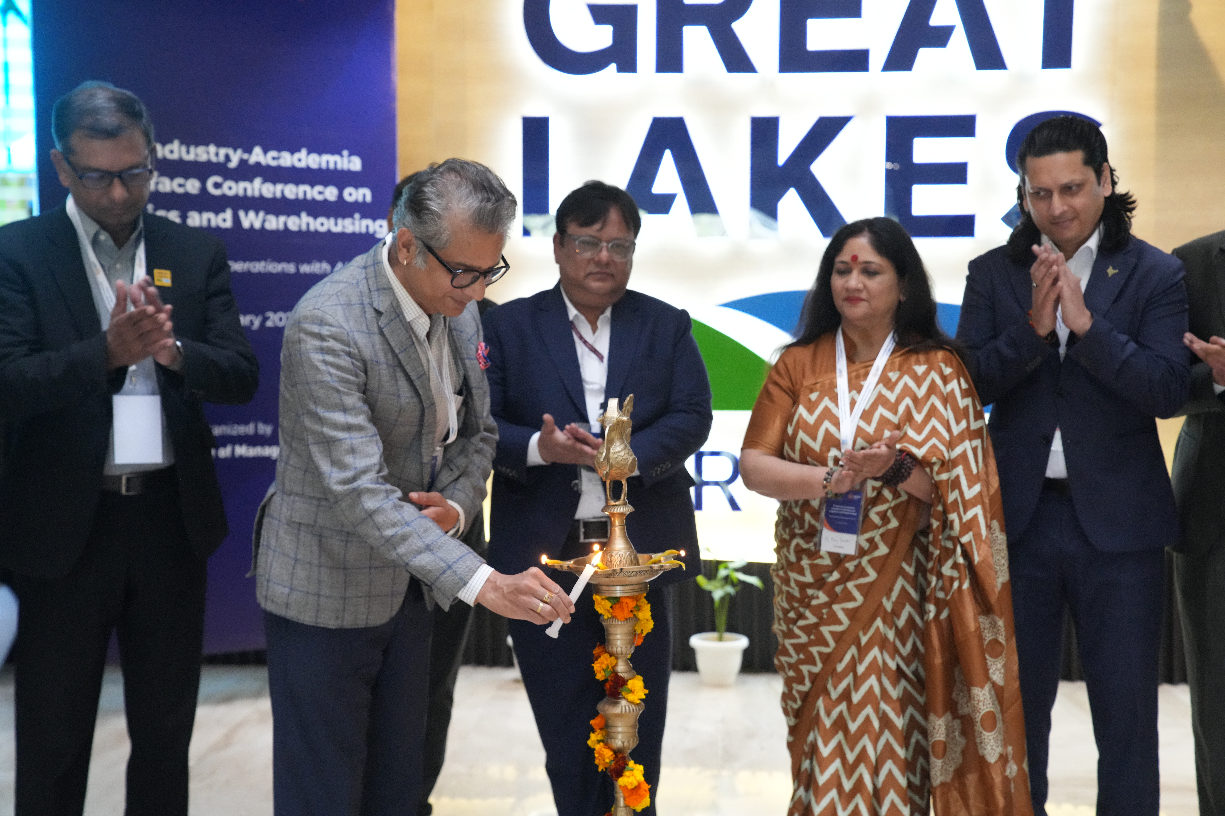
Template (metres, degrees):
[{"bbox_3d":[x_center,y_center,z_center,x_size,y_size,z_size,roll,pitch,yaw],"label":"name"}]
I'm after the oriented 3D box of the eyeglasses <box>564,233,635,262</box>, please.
[{"bbox_3d":[-0.029,-0.356,2.881,0.137,0.046,0.138,3,14,-14],"label":"eyeglasses"}]

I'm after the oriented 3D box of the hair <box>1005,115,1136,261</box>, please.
[{"bbox_3d":[0.888,-0.428,2.580,0.230,0.275,0.230,3,11,30],"label":"hair"}]

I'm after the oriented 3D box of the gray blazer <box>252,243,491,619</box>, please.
[{"bbox_3d":[-0.405,0.049,2.280,0.420,0.670,0.470,13,12,36],"label":"gray blazer"}]

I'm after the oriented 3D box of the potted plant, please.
[{"bbox_3d":[0.407,0.764,4.780,0.260,0.444,0.250,0,5,0],"label":"potted plant"}]

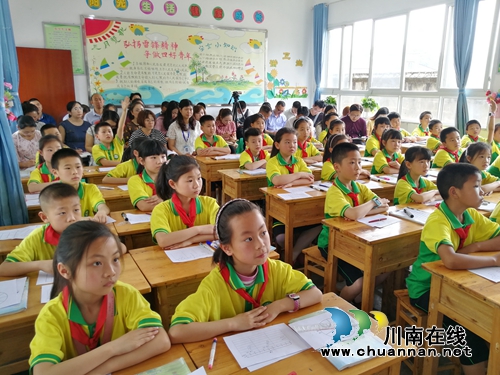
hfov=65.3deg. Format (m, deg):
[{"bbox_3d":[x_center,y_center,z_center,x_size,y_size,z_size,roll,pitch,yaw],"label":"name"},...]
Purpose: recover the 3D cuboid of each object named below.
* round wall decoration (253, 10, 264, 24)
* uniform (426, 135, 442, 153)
[{"bbox_3d":[0.189,-3.414,7.822,0.250,0.250,0.020,-8,16,-26],"label":"round wall decoration"},{"bbox_3d":[2.363,-0.434,4.976,0.380,0.480,0.280,-8,16,-28],"label":"uniform"}]

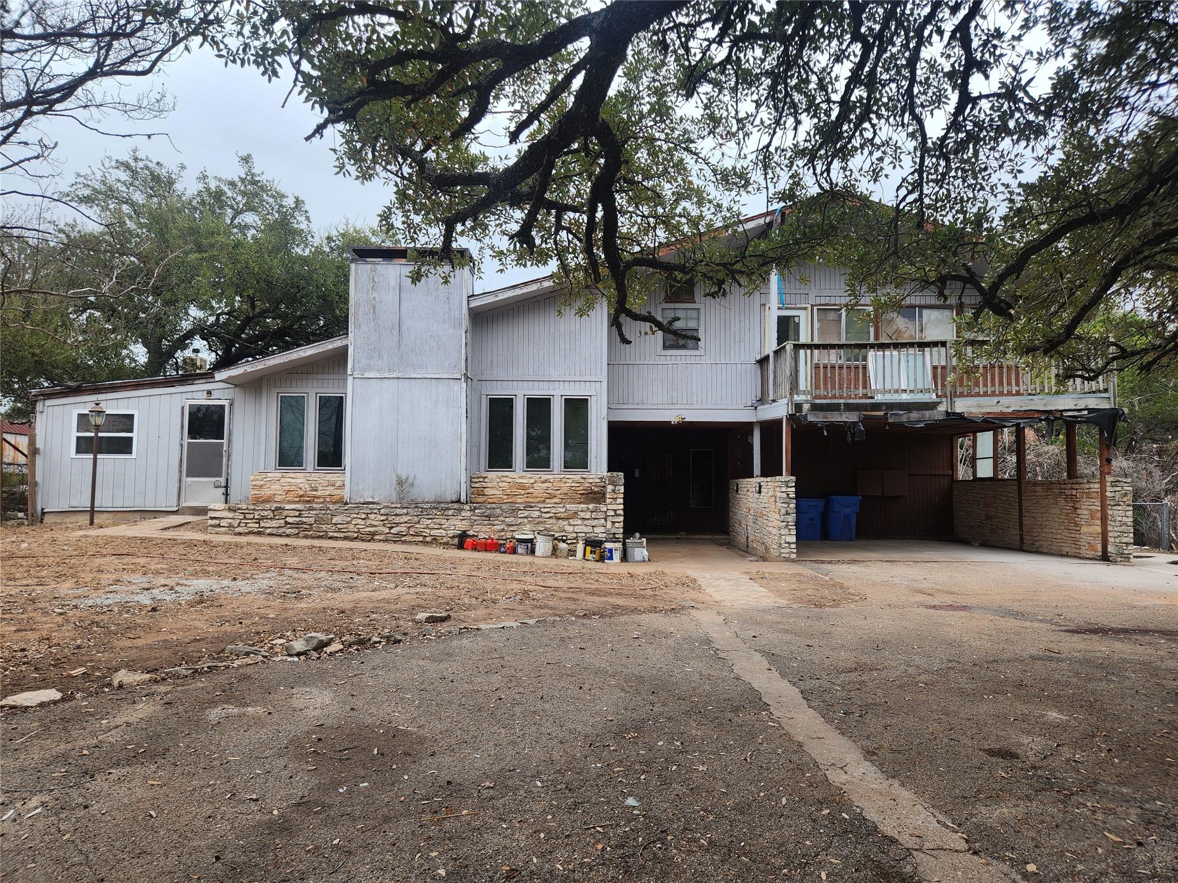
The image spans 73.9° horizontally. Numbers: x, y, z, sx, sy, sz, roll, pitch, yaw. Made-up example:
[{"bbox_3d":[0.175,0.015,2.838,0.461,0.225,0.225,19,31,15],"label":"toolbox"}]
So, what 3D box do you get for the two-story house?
[{"bbox_3d":[-0.770,-0.895,18.374,20.000,6.450,10.000,0,-3,0],"label":"two-story house"}]

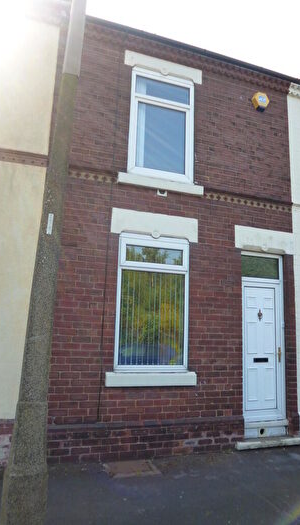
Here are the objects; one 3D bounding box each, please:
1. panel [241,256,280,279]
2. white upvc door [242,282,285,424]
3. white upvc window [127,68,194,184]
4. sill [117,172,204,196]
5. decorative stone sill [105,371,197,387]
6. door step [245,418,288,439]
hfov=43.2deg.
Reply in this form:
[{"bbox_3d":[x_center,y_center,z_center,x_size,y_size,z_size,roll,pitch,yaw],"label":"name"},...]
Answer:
[{"bbox_3d":[1.686,0.071,5.894,0.709,0.329,0.030,5,-11,-19],"label":"panel"},{"bbox_3d":[1.644,1.285,5.685,0.864,2.059,0.070,5,-11,-19],"label":"white upvc door"},{"bbox_3d":[0.175,-2.047,5.652,1.040,1.710,0.070,5,-11,-19],"label":"white upvc window"},{"bbox_3d":[0.152,-1.093,5.424,1.300,0.139,0.150,5,-11,-19],"label":"sill"},{"bbox_3d":[0.014,1.515,4.946,1.251,0.166,0.150,5,-11,-19],"label":"decorative stone sill"},{"bbox_3d":[1.624,2.405,5.506,0.802,0.233,0.180,5,-11,-19],"label":"door step"}]

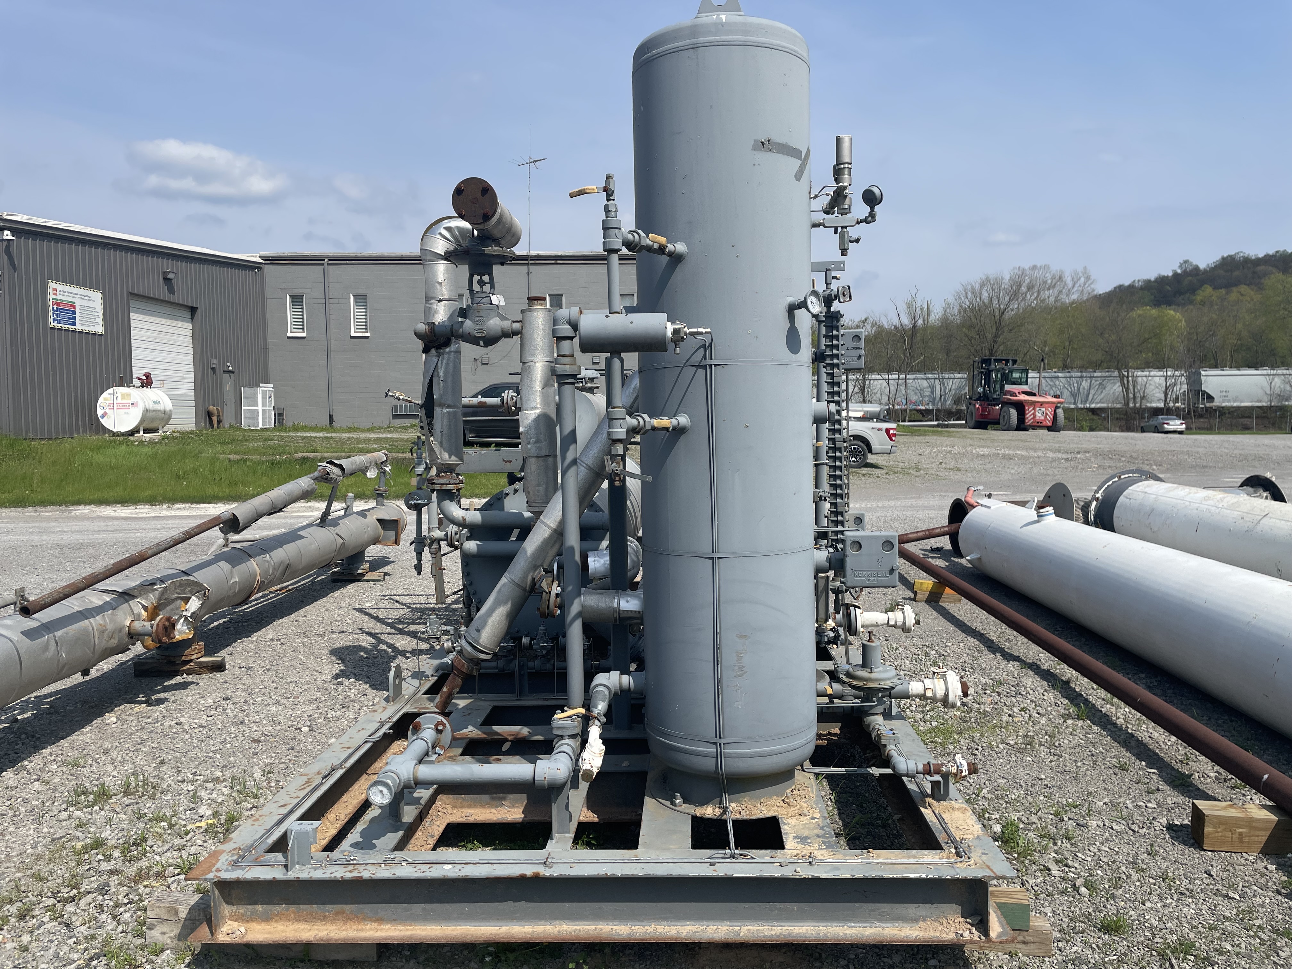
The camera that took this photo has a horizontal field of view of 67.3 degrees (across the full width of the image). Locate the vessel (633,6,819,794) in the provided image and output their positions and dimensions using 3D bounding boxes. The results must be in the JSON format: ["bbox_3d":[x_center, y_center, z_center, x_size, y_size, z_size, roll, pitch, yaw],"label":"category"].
[{"bbox_3d":[0.282,-0.257,3.435,0.615,2.670,0.615,-1,3,3],"label":"vessel"}]

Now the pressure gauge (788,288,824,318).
[{"bbox_3d":[0.514,-0.590,3.146,0.085,0.085,0.115,-4,5,-42],"label":"pressure gauge"}]

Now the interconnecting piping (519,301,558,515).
[{"bbox_3d":[-0.528,-0.377,4.770,0.178,1.070,0.178,-1,3,3],"label":"interconnecting piping"}]

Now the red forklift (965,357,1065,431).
[{"bbox_3d":[19.094,-4.649,50.500,2.950,3.750,5.900,-1,4,-4],"label":"red forklift"}]

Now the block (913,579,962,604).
[{"bbox_3d":[2.499,0.917,8.300,0.400,0.185,0.090,0,4,12],"label":"block"}]

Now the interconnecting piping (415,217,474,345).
[{"bbox_3d":[-1.012,-1.025,4.890,0.290,0.650,0.190,-1,3,3],"label":"interconnecting piping"}]

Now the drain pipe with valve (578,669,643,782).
[{"bbox_3d":[-0.115,0.753,3.152,0.197,0.121,0.837,-1,3,3],"label":"drain pipe with valve"}]

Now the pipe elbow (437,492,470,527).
[{"bbox_3d":[-0.985,0.129,4.960,0.168,0.178,0.092,-1,3,3],"label":"pipe elbow"}]

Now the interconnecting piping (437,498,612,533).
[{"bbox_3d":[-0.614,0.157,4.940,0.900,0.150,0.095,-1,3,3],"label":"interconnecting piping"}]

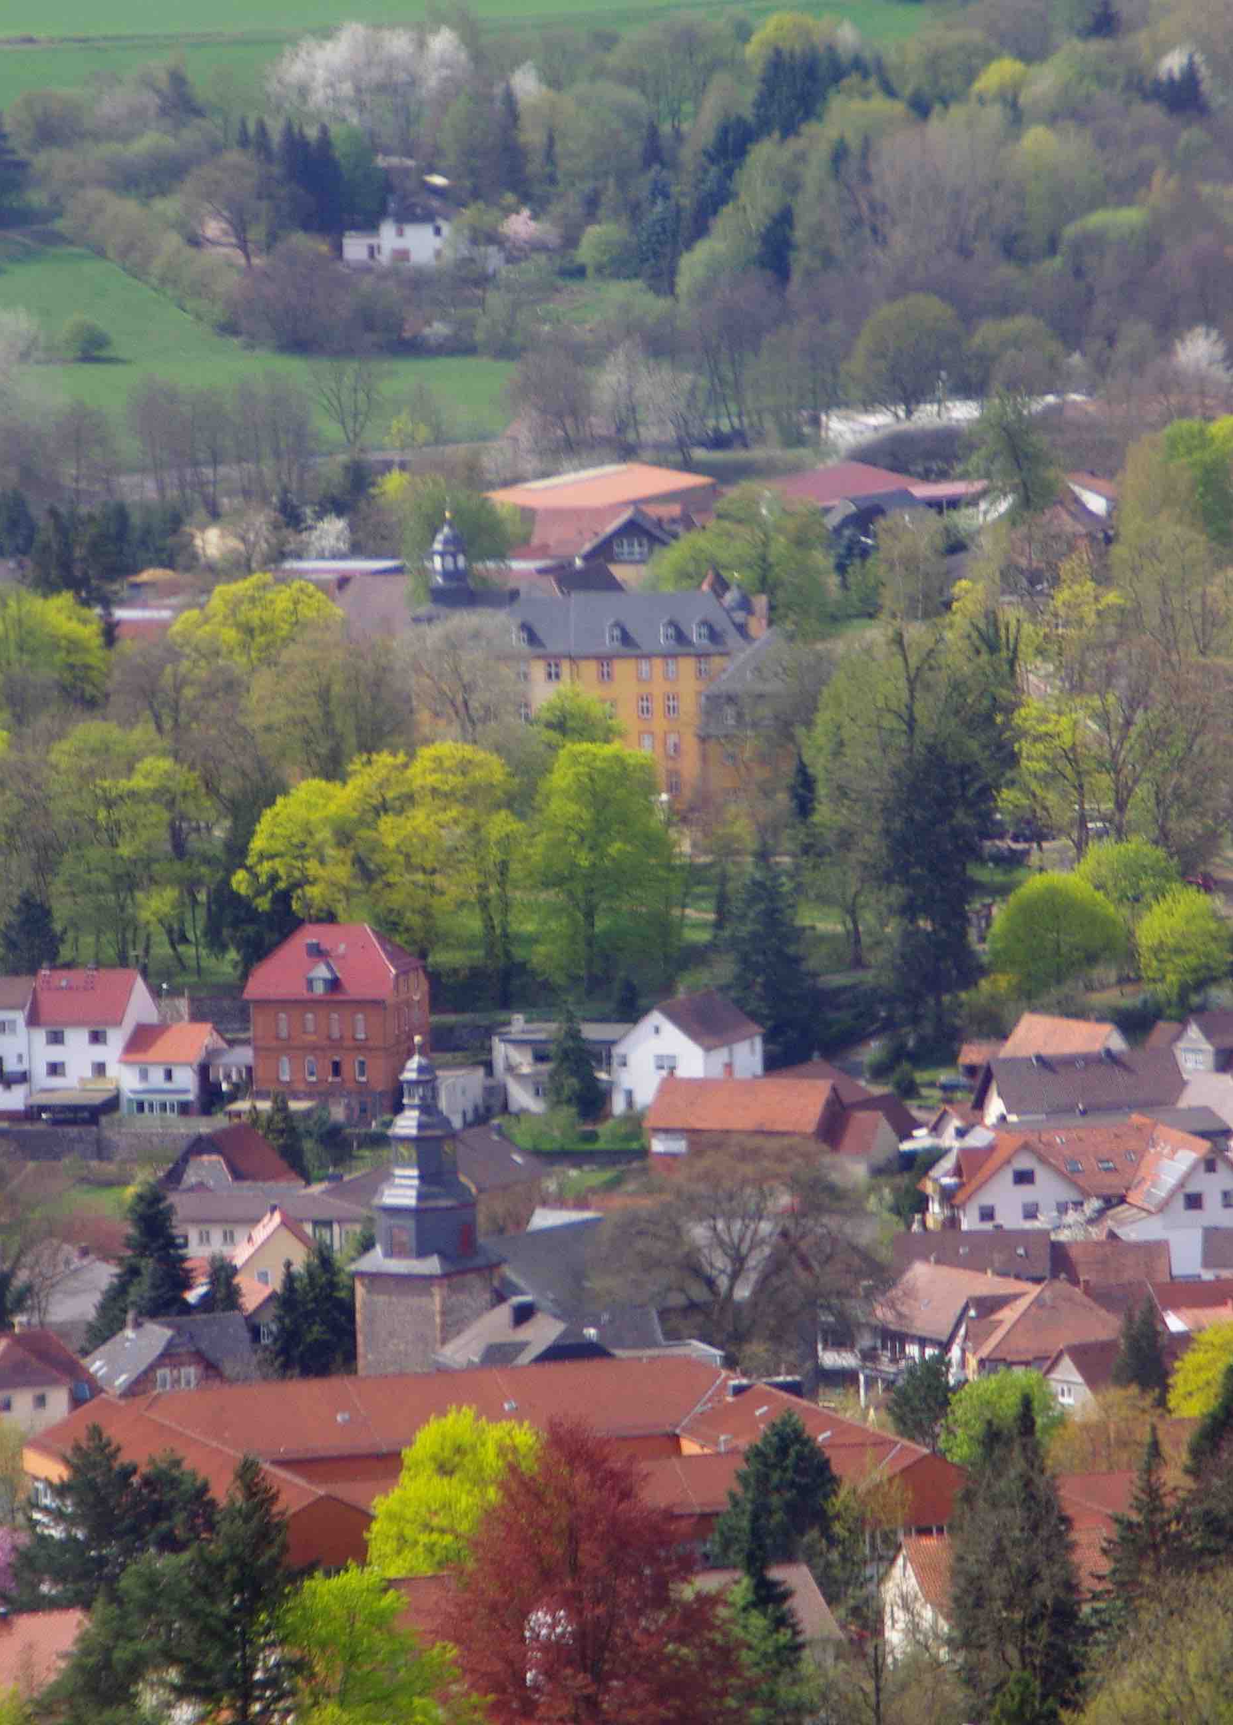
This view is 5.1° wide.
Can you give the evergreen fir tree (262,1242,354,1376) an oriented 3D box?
[{"bbox_3d":[-21.860,33.100,995.000,6.590,12.130,6.130,-2,7,0],"label":"evergreen fir tree"}]

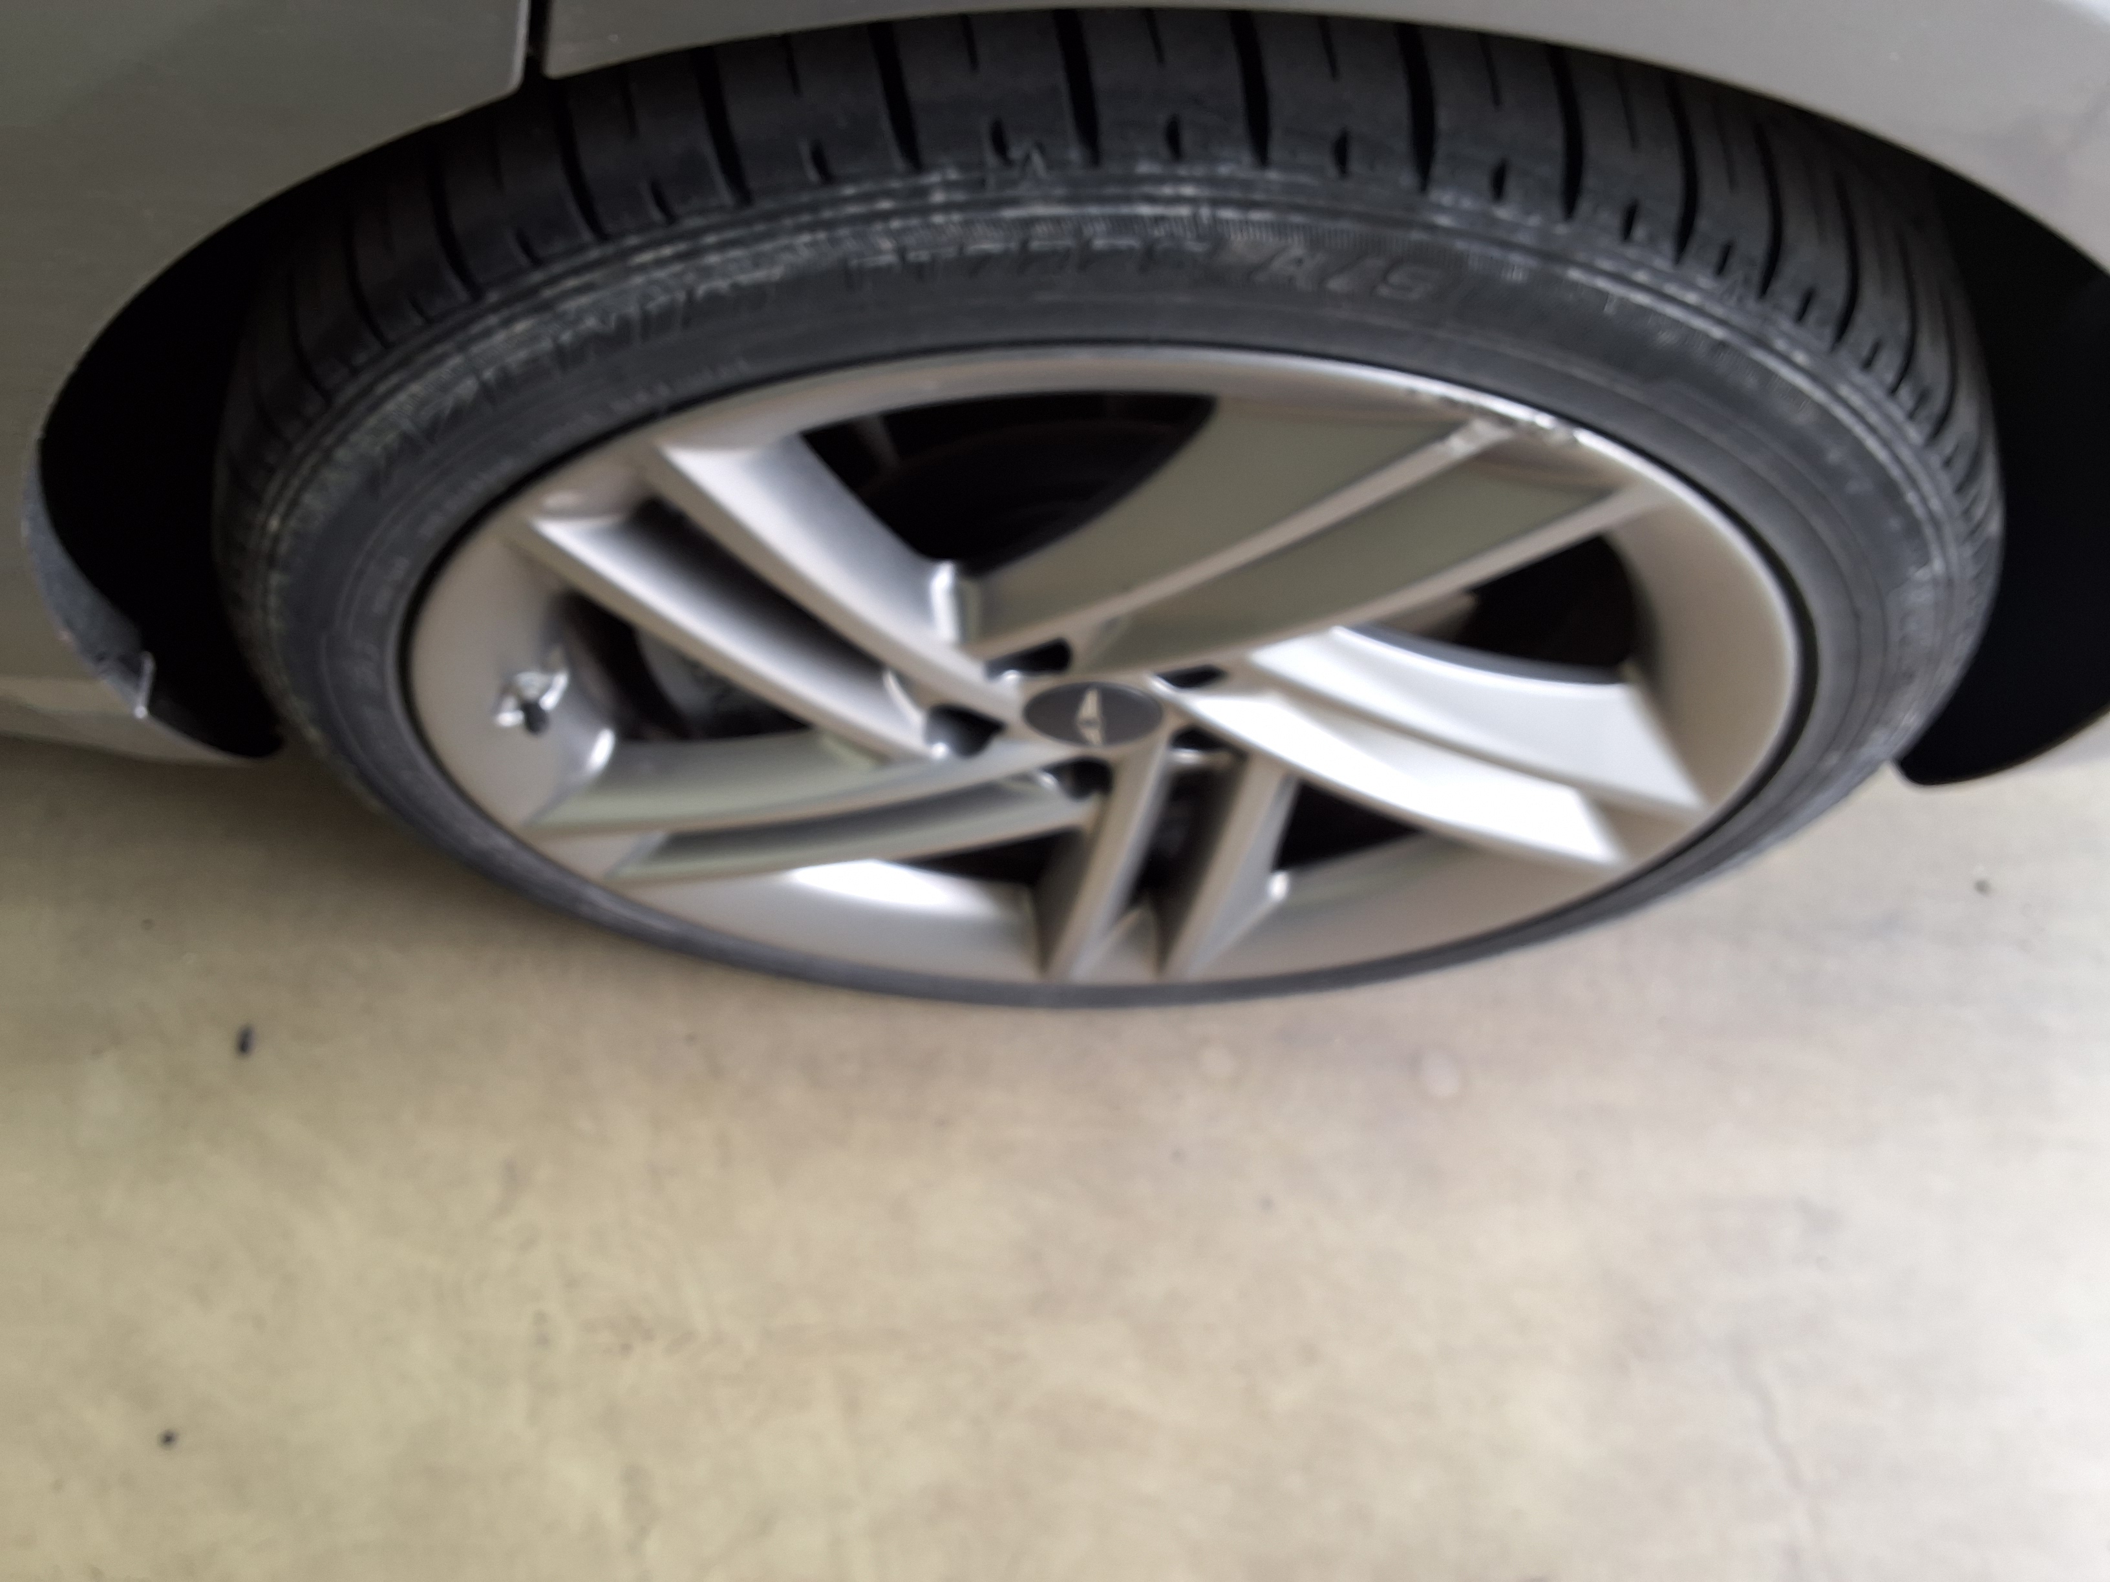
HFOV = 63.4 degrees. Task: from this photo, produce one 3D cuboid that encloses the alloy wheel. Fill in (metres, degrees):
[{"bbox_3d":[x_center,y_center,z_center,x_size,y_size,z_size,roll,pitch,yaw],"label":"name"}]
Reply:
[{"bbox_3d":[0.019,-0.100,0.731,0.522,0.522,0.210,0,65,0],"label":"alloy wheel"}]

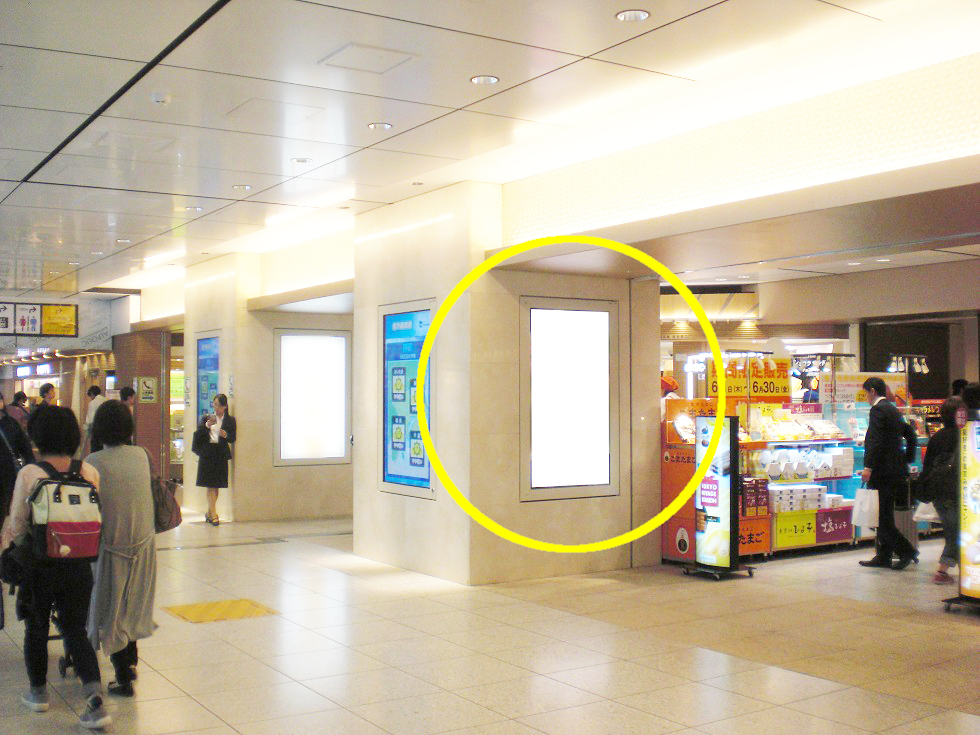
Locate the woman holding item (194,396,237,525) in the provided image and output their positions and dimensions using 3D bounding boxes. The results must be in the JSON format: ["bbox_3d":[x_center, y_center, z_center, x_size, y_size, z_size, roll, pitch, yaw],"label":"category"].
[{"bbox_3d":[-3.408,1.134,13.324,0.470,1.600,0.330,-1,-2,14],"label":"woman holding item"}]

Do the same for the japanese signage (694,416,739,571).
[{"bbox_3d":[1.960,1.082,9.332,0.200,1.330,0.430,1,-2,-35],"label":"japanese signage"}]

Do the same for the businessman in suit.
[{"bbox_3d":[3.647,0.950,9.876,0.520,1.730,0.520,-1,-2,21],"label":"businessman in suit"}]

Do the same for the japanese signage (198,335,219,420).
[{"bbox_3d":[-3.728,0.416,14.229,0.070,1.560,0.860,1,-2,-35],"label":"japanese signage"}]

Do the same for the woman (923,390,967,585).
[{"bbox_3d":[3.858,1.020,9.040,0.480,1.540,0.460,0,-2,-18],"label":"woman"}]

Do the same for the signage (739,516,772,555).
[{"bbox_3d":[2.403,1.605,10.251,0.799,0.341,0.040,1,-2,-35],"label":"signage"}]

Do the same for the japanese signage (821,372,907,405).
[{"bbox_3d":[4.463,0.250,12.781,1.668,0.380,0.040,1,-2,-35],"label":"japanese signage"}]

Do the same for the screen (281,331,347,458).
[{"bbox_3d":[-2.289,0.393,14.031,0.922,1.610,0.070,1,-2,-35],"label":"screen"}]

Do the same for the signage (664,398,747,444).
[{"bbox_3d":[2.024,0.512,10.200,0.720,0.440,0.050,-1,-2,20],"label":"signage"}]

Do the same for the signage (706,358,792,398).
[{"bbox_3d":[2.823,0.127,11.656,1.317,0.460,0.040,1,-2,-35],"label":"signage"}]

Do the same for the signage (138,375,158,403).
[{"bbox_3d":[-5.610,0.378,17.683,0.290,0.427,0.020,1,-2,-35],"label":"signage"}]

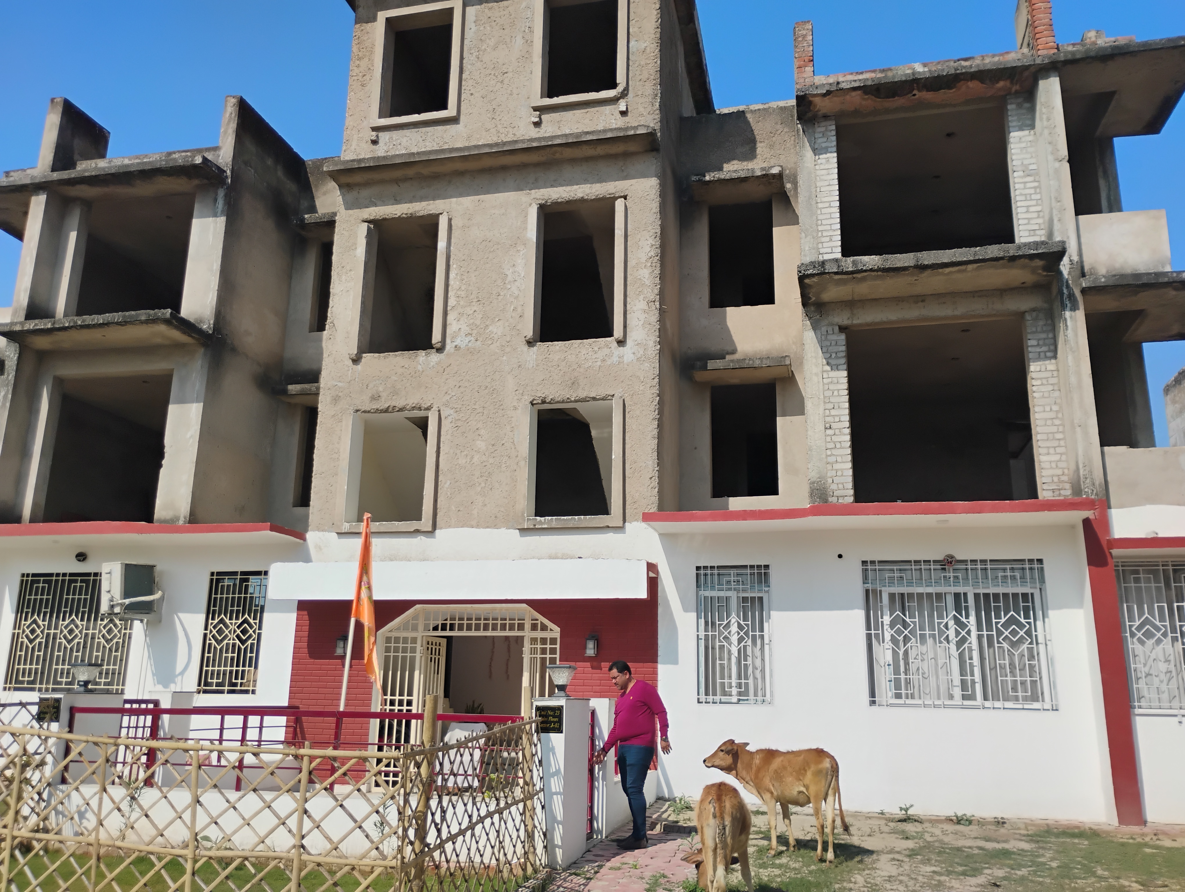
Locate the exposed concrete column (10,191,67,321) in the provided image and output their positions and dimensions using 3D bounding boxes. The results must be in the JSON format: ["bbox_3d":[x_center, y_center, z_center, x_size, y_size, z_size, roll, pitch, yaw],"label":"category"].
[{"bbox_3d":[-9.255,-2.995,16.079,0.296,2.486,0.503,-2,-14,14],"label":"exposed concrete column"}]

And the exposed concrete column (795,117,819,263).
[{"bbox_3d":[3.081,-3.497,13.721,0.244,2.453,0.254,-2,-15,13],"label":"exposed concrete column"}]

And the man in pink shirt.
[{"bbox_3d":[0.360,2.839,8.931,0.660,1.642,0.560,9,-16,-28],"label":"man in pink shirt"}]

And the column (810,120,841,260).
[{"bbox_3d":[3.263,-3.432,13.313,0.289,2.324,0.237,-2,-14,14],"label":"column"}]

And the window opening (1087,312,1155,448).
[{"bbox_3d":[6.530,-0.736,11.837,0.675,1.840,0.307,-2,-15,13],"label":"window opening"}]

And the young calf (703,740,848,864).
[{"bbox_3d":[1.586,3.123,8.570,1.460,0.930,0.360,-12,-19,44],"label":"young calf"}]

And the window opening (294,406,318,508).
[{"bbox_3d":[-4.521,0.208,16.271,0.940,1.737,0.256,-2,-15,13],"label":"window opening"}]

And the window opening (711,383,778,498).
[{"bbox_3d":[2.353,-0.074,14.843,1.002,1.798,0.237,-2,-14,14],"label":"window opening"}]

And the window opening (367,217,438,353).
[{"bbox_3d":[-2.870,-2.400,14.561,1.155,2.126,0.307,-2,-15,13],"label":"window opening"}]

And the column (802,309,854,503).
[{"bbox_3d":[3.180,-0.439,12.904,0.527,2.801,0.273,-2,-15,13],"label":"column"}]

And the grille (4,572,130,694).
[{"bbox_3d":[-7.660,2.756,14.236,2.095,1.737,0.204,-2,-15,13],"label":"grille"}]

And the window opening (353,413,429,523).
[{"bbox_3d":[-2.988,0.324,14.142,1.227,1.654,0.263,-2,-15,13],"label":"window opening"}]

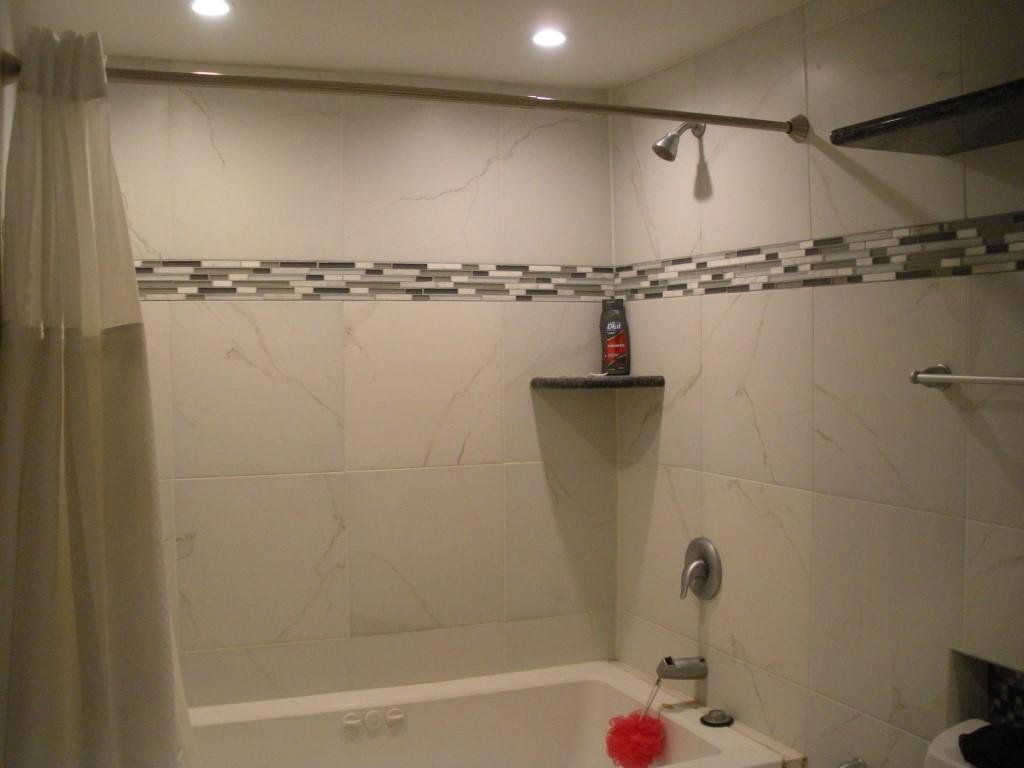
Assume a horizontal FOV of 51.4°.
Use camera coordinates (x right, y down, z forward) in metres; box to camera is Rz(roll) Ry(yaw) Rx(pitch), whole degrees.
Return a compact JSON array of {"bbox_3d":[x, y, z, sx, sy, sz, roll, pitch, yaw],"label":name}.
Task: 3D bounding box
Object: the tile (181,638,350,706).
[{"bbox_3d":[-0.642,0.763,2.803,0.459,0.153,0.012,-1,2,-23],"label":"tile"}]

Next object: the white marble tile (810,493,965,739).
[{"bbox_3d":[0.742,0.460,2.135,0.012,0.456,0.456,-1,2,-23],"label":"white marble tile"}]

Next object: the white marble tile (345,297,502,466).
[{"bbox_3d":[-0.239,0.002,2.933,0.456,0.456,0.012,-1,2,-23],"label":"white marble tile"}]

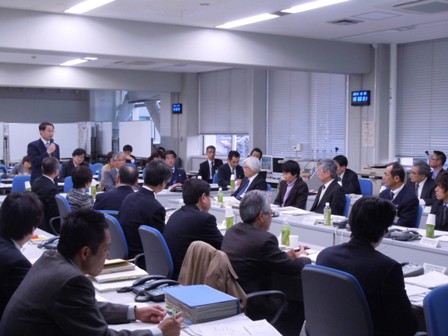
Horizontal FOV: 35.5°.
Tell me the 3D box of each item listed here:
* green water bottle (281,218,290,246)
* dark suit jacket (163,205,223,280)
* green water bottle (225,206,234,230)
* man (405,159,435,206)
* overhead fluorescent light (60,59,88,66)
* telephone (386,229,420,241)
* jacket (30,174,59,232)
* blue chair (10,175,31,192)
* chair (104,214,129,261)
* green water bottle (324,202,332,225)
[{"bbox_3d":[0.442,0.457,4.971,0.067,0.207,0.067,0,3,0],"label":"green water bottle"},{"bbox_3d":[-0.193,0.534,4.639,0.460,0.610,0.510,-1,3,-31],"label":"dark suit jacket"},{"bbox_3d":[0.049,0.424,5.797,0.069,0.206,0.069,0,3,0],"label":"green water bottle"},{"bbox_3d":[2.230,0.526,7.999,0.720,1.200,0.500,-1,3,-19],"label":"man"},{"bbox_3d":[-3.151,-2.215,14.621,0.250,0.090,1.270,-1,3,-31],"label":"overhead fluorescent light"},{"bbox_3d":[1.378,0.506,5.399,0.210,0.080,0.190,-1,3,-32],"label":"telephone"},{"bbox_3d":[-1.832,0.372,7.220,0.330,0.620,0.440,-2,4,-42],"label":"jacket"},{"bbox_3d":[-2.548,0.578,9.471,0.580,0.930,0.600,-1,3,-32],"label":"blue chair"},{"bbox_3d":[-0.641,0.795,5.353,0.580,0.900,0.580,-1,3,-31],"label":"chair"},{"bbox_3d":[0.926,0.411,6.184,0.066,0.205,0.066,0,3,0],"label":"green water bottle"}]

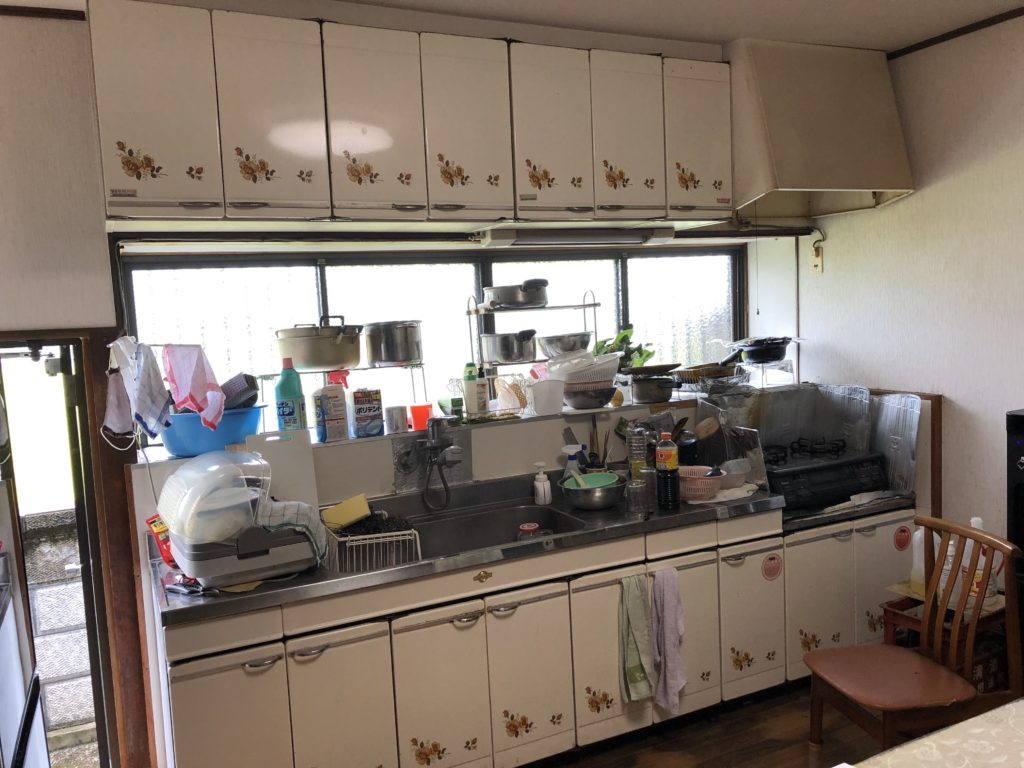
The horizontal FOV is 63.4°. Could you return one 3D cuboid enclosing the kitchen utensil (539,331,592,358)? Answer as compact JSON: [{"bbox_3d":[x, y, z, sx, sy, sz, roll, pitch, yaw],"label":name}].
[{"bbox_3d":[0.214,-0.149,3.275,0.215,0.092,0.215,-3,6,0],"label":"kitchen utensil"}]

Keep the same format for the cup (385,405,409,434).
[{"bbox_3d":[-0.413,0.126,2.969,0.079,0.094,0.079,-3,5,0],"label":"cup"}]

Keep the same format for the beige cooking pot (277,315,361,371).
[{"bbox_3d":[-0.687,-0.145,2.958,0.290,0.190,0.290,-5,6,-25],"label":"beige cooking pot"}]

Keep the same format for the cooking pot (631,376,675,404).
[{"bbox_3d":[0.598,0.023,3.535,0.170,0.102,0.170,-3,5,0],"label":"cooking pot"}]

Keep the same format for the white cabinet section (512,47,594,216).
[{"bbox_3d":[0.132,-0.831,2.743,0.298,0.554,0.025,-5,6,-25],"label":"white cabinet section"}]

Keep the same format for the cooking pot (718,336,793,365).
[{"bbox_3d":[1.068,-0.143,3.674,0.350,0.100,0.207,-5,6,-25],"label":"cooking pot"}]

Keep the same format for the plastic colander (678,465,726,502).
[{"bbox_3d":[0.676,0.367,3.038,0.213,0.092,0.213,-3,6,0],"label":"plastic colander"}]

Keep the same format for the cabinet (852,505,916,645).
[{"bbox_3d":[1.380,0.777,3.524,0.337,0.561,0.500,-5,6,-25],"label":"cabinet"}]

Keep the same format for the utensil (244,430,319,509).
[{"bbox_3d":[-0.741,0.341,2.692,0.200,0.365,0.015,-5,-11,-25],"label":"utensil"}]

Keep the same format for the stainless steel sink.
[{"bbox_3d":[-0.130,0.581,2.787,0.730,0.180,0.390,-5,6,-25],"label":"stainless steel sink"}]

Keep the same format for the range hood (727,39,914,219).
[{"bbox_3d":[1.094,-0.976,3.247,0.670,0.595,0.550,-5,6,-25],"label":"range hood"}]

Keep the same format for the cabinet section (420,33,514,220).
[{"bbox_3d":[-0.138,-0.806,2.614,0.298,0.554,0.025,-5,6,-25],"label":"cabinet section"}]

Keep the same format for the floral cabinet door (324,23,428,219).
[{"bbox_3d":[-0.411,-0.780,2.493,0.297,0.561,0.030,-5,6,-25],"label":"floral cabinet door"}]

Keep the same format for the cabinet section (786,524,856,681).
[{"bbox_3d":[1.171,0.820,3.166,0.343,0.561,0.030,-5,6,-25],"label":"cabinet section"}]

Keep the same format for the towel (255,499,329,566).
[{"bbox_3d":[-0.685,0.458,2.551,0.180,0.133,0.310,-5,6,-25],"label":"towel"}]

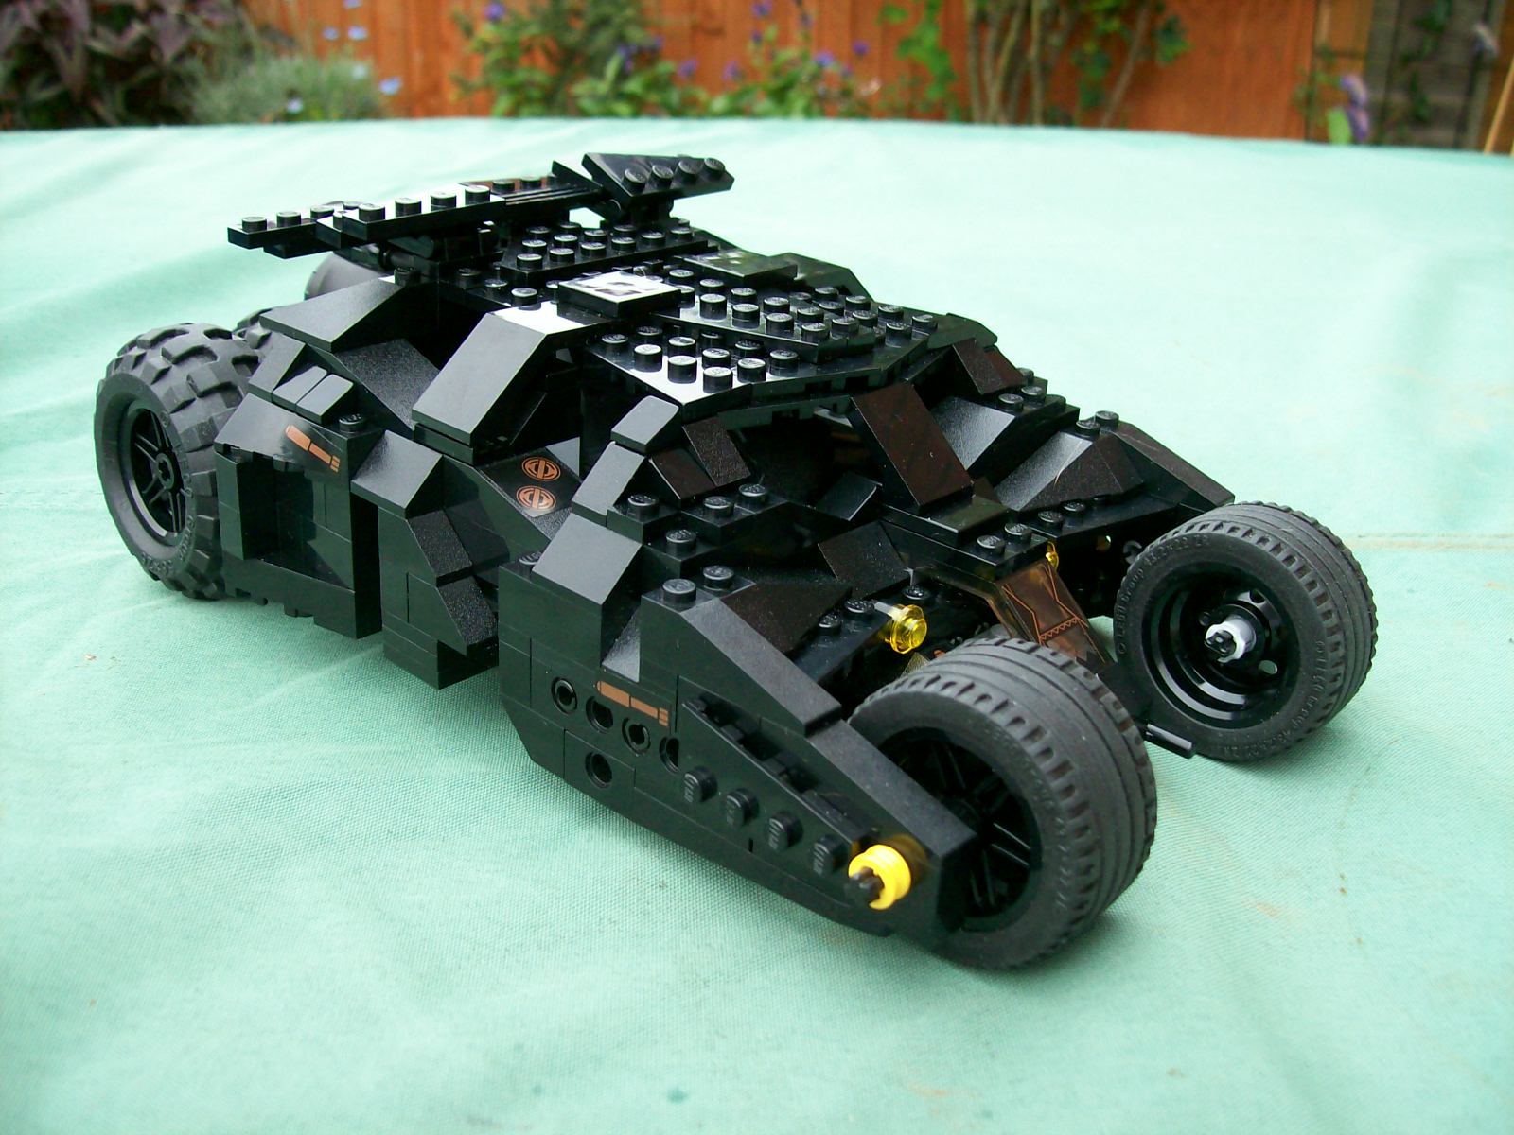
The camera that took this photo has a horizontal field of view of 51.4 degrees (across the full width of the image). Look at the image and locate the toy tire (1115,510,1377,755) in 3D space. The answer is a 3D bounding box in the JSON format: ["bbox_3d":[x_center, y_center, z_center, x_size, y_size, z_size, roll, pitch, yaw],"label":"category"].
[{"bbox_3d":[0.087,0.011,0.282,0.043,0.043,0.022,23,30,36],"label":"toy tire"}]

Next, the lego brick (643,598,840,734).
[{"bbox_3d":[-0.003,0.012,0.224,0.032,0.010,0.008,23,31,36],"label":"lego brick"}]

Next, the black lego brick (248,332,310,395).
[{"bbox_3d":[-0.086,-0.038,0.295,0.008,0.010,0.016,23,30,36],"label":"black lego brick"}]

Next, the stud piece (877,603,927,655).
[{"bbox_3d":[0.024,0.010,0.251,0.005,0.008,0.008,23,30,36],"label":"stud piece"}]

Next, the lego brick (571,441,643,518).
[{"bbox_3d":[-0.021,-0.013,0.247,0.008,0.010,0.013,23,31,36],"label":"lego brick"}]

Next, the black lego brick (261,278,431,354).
[{"bbox_3d":[-0.077,-0.051,0.303,0.024,0.010,0.024,23,30,36],"label":"black lego brick"}]

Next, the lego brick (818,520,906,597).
[{"bbox_3d":[0.015,-0.001,0.262,0.016,0.010,0.016,23,30,36],"label":"lego brick"}]

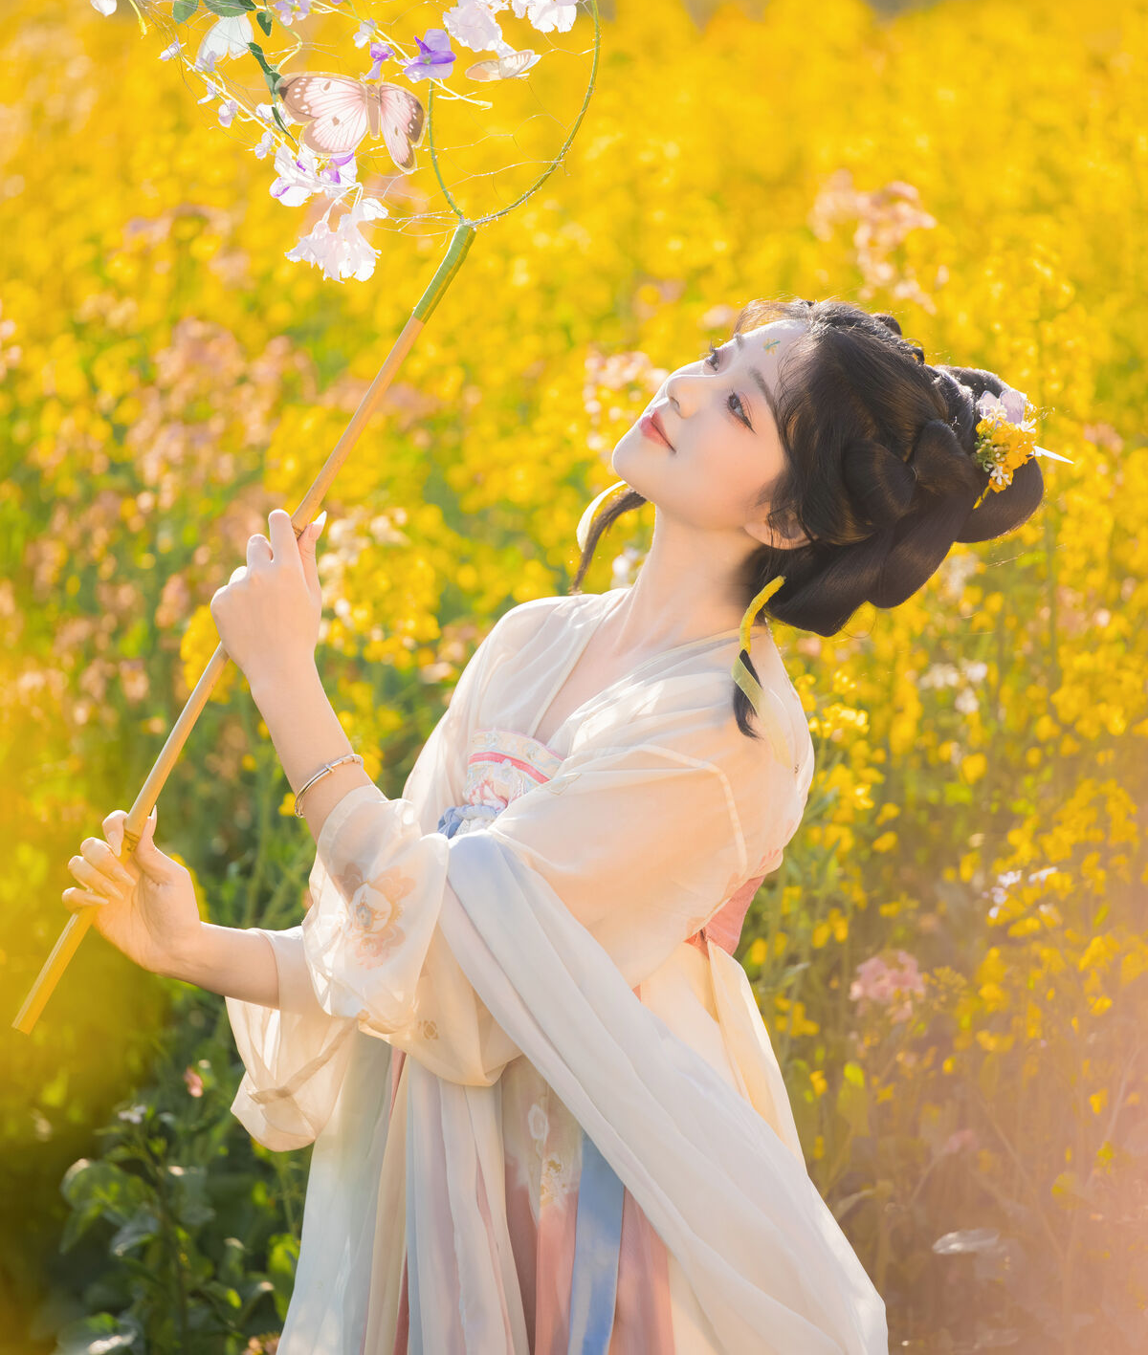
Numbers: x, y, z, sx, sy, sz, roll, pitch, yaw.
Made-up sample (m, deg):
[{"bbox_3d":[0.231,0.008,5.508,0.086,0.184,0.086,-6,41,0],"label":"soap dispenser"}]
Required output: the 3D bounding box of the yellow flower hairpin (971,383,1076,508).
[{"bbox_3d":[0.342,-0.178,6.820,0.072,0.088,0.050,11,3,-20],"label":"yellow flower hairpin"}]

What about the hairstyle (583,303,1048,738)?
[{"bbox_3d":[0.176,-0.123,6.820,0.300,0.290,0.250,34,15,-34],"label":"hairstyle"}]

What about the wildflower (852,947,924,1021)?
[{"bbox_3d":[0.268,0.263,7.600,0.064,0.062,0.062,0,4,0],"label":"wildflower"}]

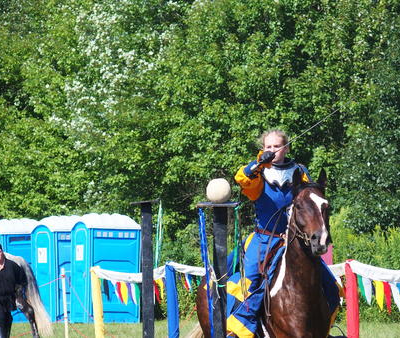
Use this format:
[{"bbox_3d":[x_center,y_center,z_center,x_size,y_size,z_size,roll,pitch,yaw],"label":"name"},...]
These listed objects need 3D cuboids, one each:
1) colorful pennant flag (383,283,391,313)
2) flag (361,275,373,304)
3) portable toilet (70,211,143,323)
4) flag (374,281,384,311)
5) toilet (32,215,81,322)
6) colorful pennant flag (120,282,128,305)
[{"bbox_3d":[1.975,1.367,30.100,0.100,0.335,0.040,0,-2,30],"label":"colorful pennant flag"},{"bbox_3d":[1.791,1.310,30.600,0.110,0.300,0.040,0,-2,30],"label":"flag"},{"bbox_3d":[-1.965,2.086,60.000,1.160,2.300,1.110,1,-2,-23],"label":"portable toilet"},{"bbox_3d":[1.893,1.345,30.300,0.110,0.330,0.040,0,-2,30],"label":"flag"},{"bbox_3d":[-2.905,2.174,61.900,1.160,2.300,1.110,1,-2,-23],"label":"toilet"},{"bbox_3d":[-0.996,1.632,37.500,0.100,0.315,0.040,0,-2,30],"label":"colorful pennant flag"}]

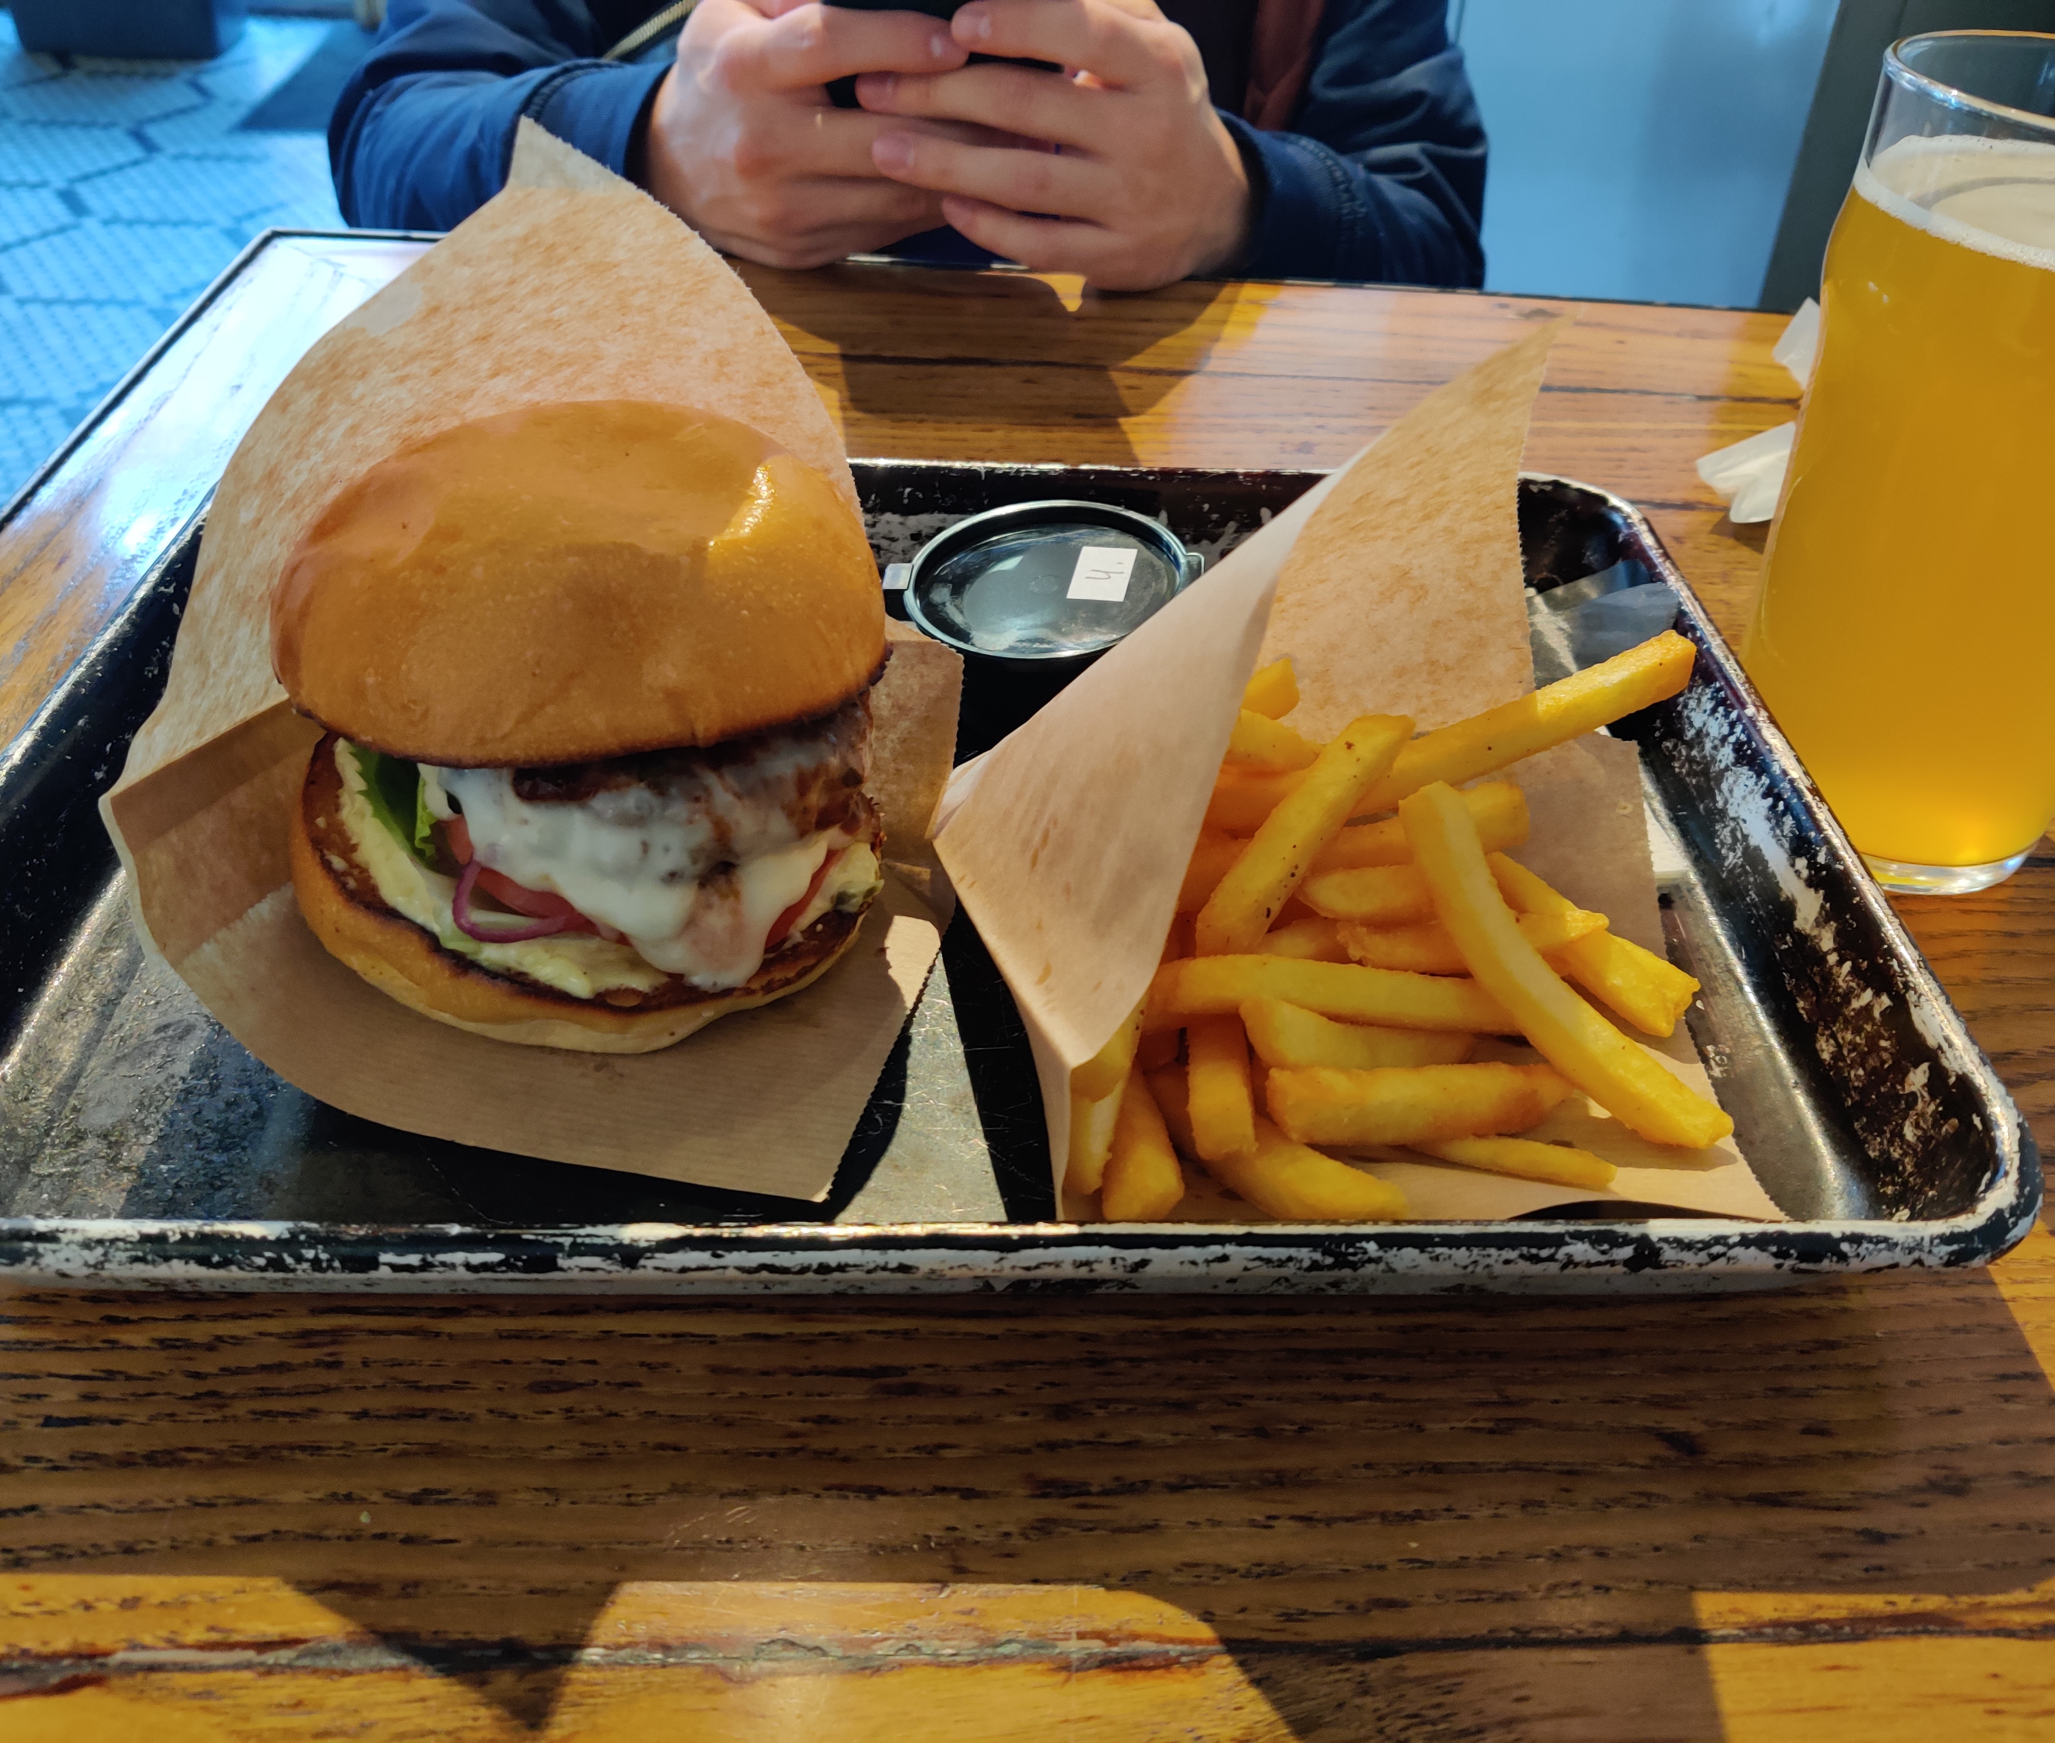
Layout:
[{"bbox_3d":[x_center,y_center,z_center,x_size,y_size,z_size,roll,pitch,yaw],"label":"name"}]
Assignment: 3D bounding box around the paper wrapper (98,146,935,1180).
[{"bbox_3d":[-0.087,-0.050,0.317,0.155,0.116,0.189,-2,39,-6],"label":"paper wrapper"}]

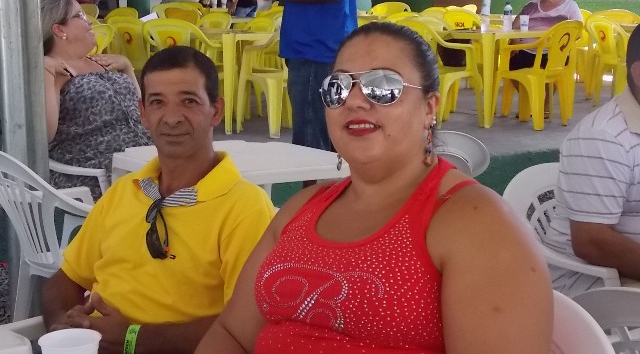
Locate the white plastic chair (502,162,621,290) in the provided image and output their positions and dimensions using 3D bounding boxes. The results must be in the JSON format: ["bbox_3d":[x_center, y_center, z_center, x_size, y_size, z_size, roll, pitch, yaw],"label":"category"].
[{"bbox_3d":[0.801,0.373,3.142,0.550,0.820,0.570,10,14,43],"label":"white plastic chair"}]

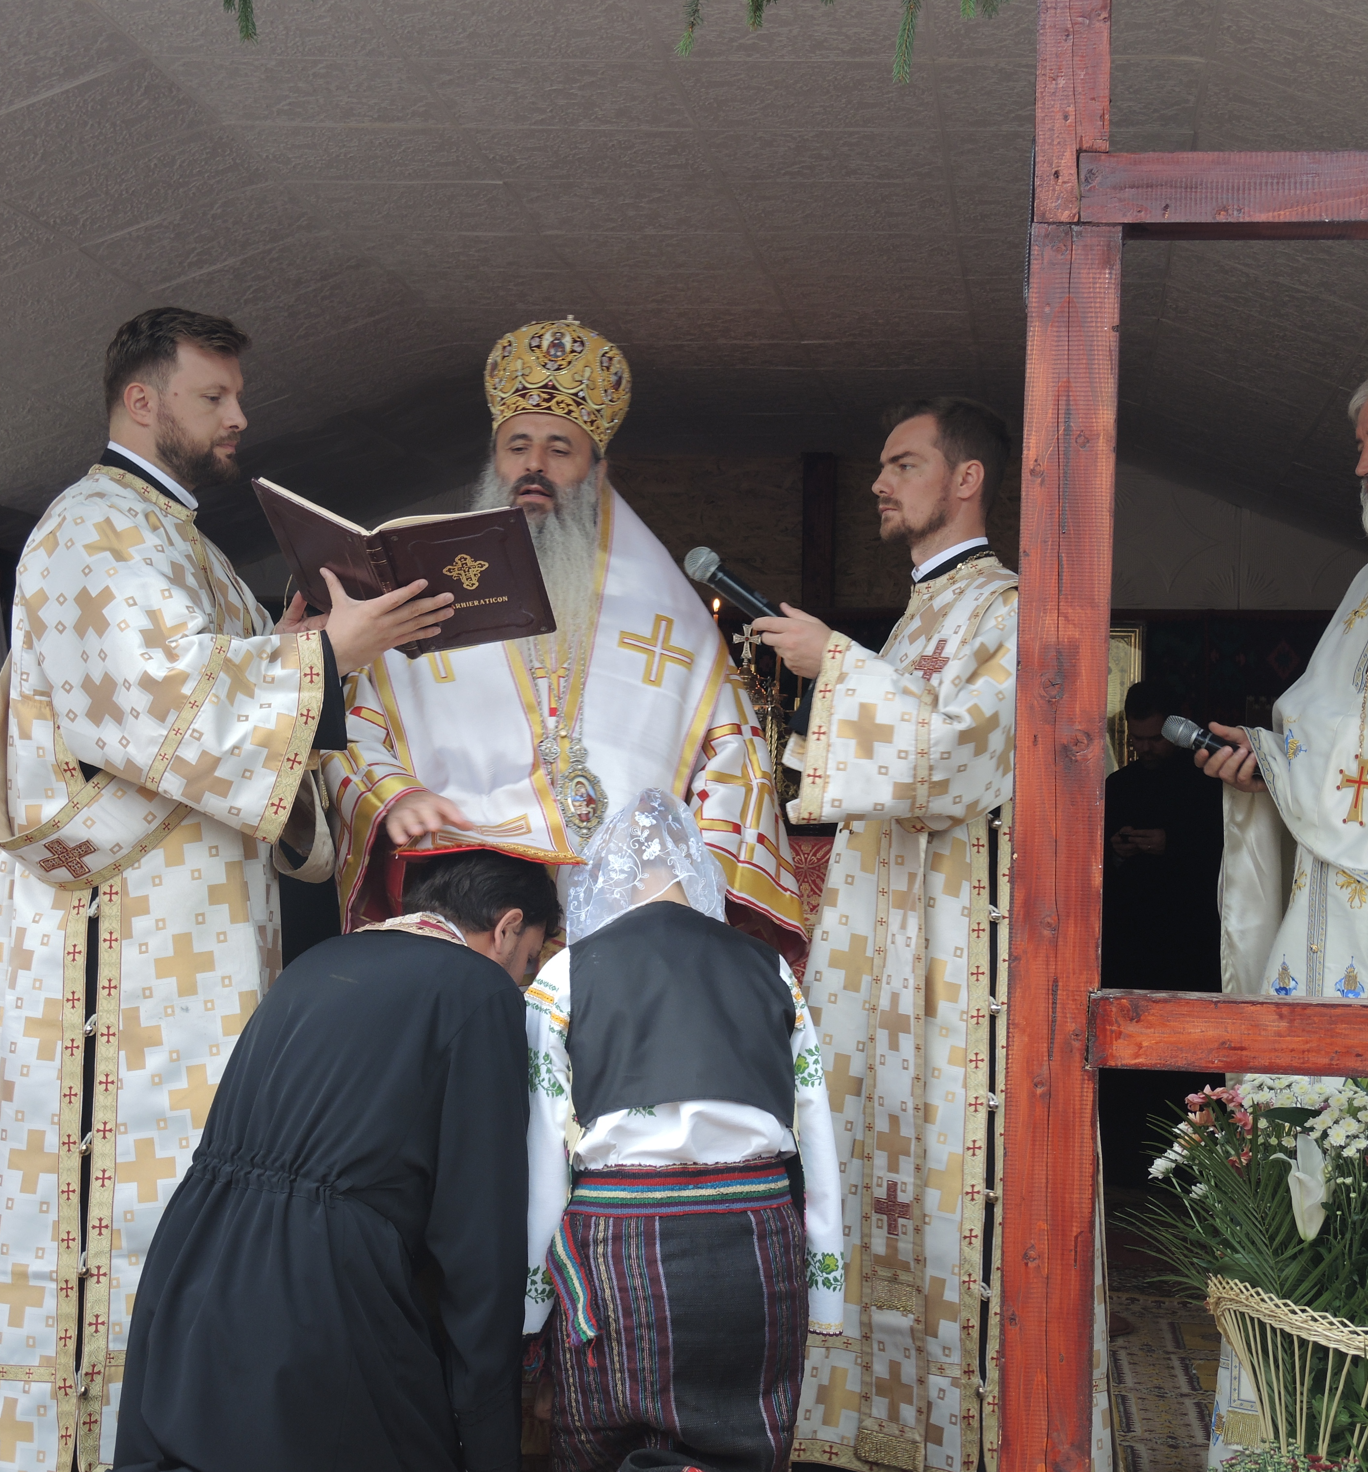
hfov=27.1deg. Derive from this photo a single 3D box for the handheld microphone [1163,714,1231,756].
[{"bbox_3d":[0.882,0.038,4.550,0.240,0.047,0.047,23,0,-12],"label":"handheld microphone"}]

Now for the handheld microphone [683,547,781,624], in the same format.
[{"bbox_3d":[0.103,-0.192,4.130,0.250,0.052,0.052,37,0,-9],"label":"handheld microphone"}]

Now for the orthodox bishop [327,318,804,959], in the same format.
[{"bbox_3d":[-0.170,0.255,4.300,0.740,1.780,0.550,2,-1,6],"label":"orthodox bishop"}]

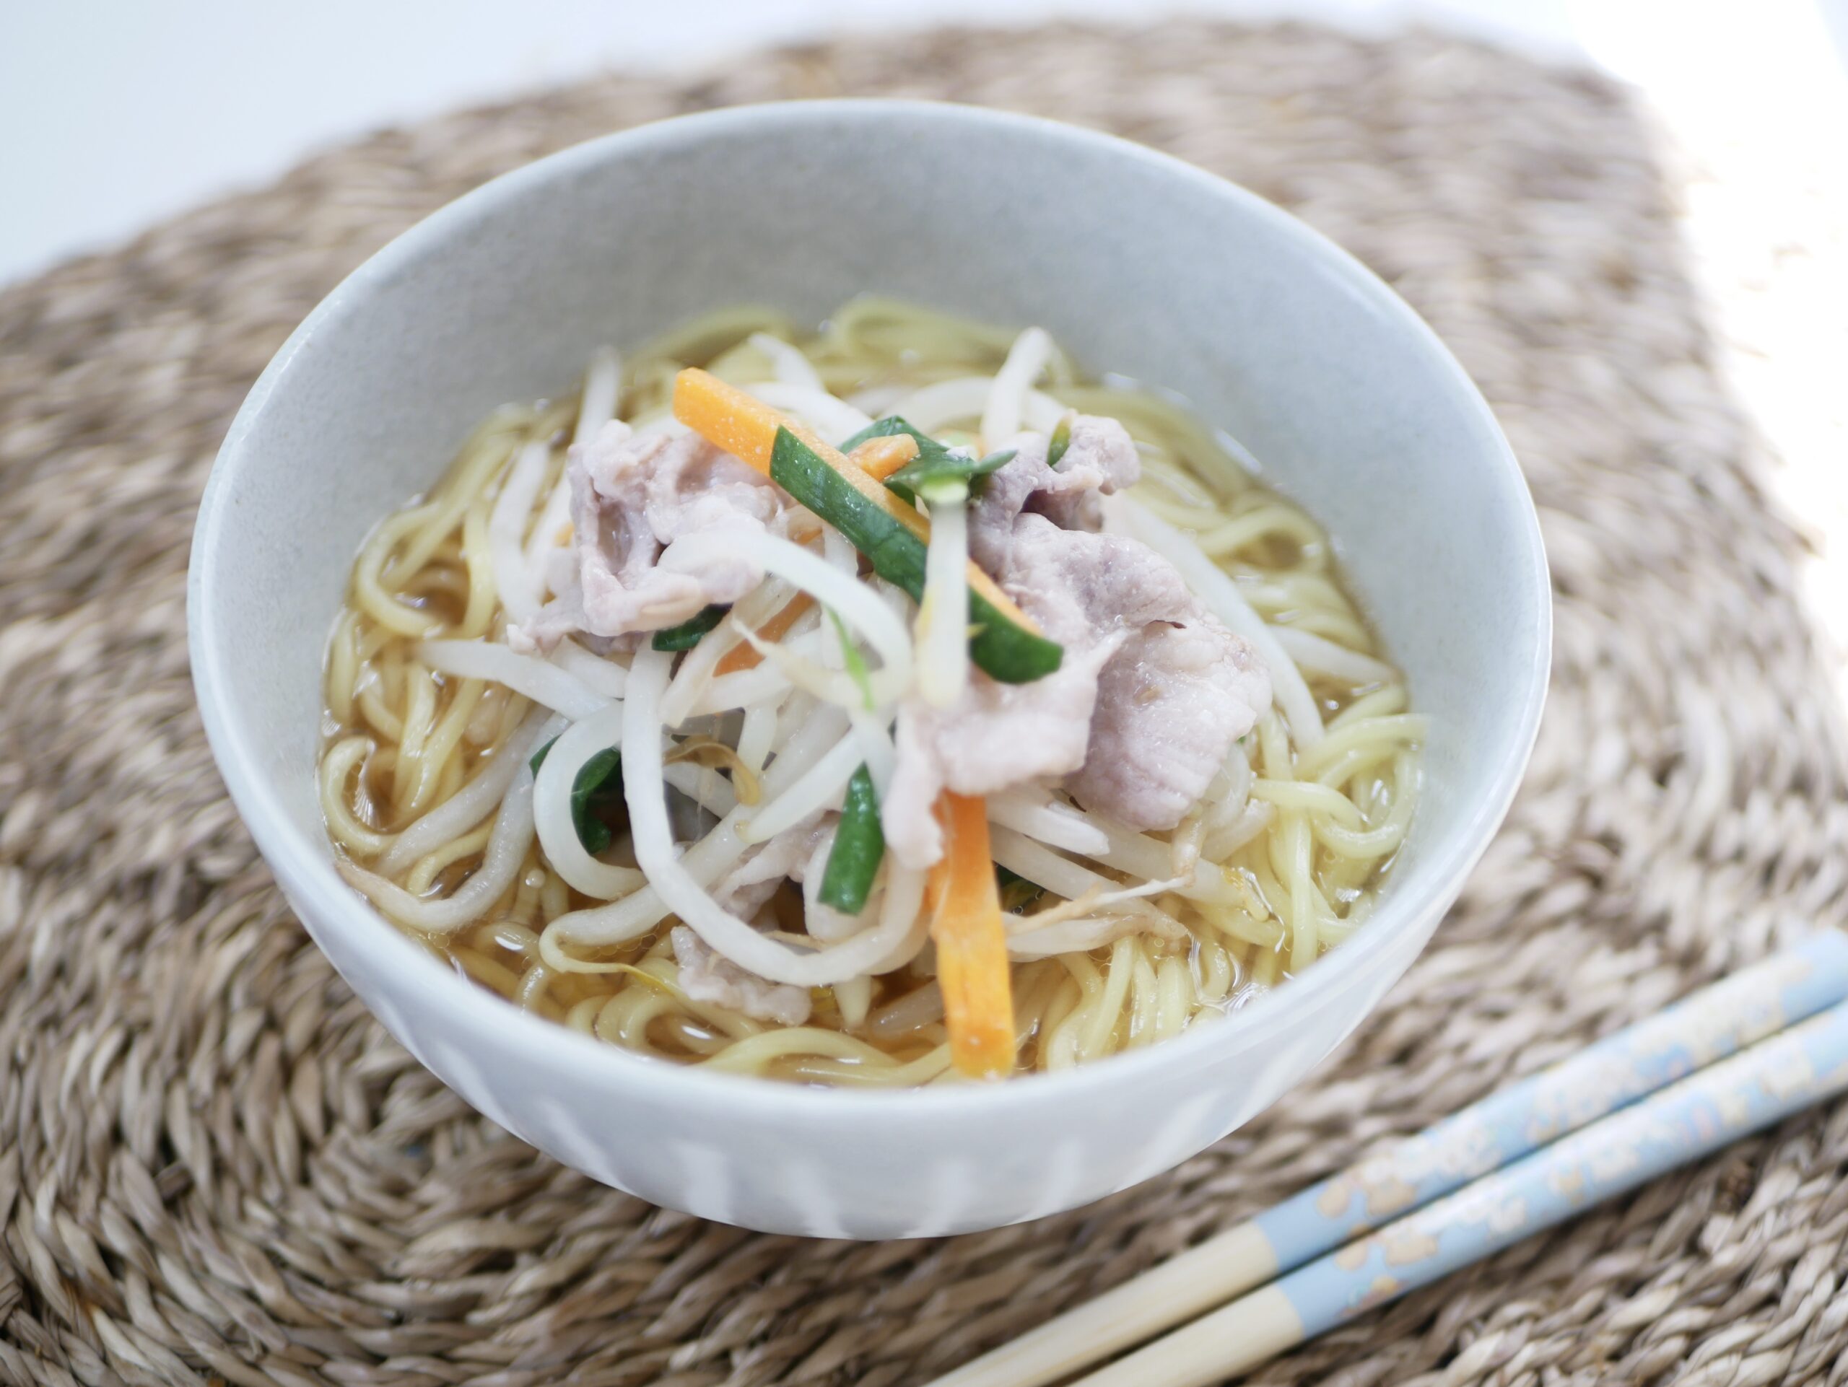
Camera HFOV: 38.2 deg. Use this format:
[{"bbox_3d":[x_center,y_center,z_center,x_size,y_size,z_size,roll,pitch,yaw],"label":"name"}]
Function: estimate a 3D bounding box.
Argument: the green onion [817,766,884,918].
[{"bbox_3d":[-0.008,0.016,0.300,0.005,0.004,0.017,9,90,4],"label":"green onion"}]

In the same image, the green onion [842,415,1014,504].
[{"bbox_3d":[0.001,-0.026,0.304,0.019,0.006,0.009,4,50,0],"label":"green onion"}]

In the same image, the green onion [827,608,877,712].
[{"bbox_3d":[-0.008,-0.004,0.285,0.003,0.002,0.012,-18,75,-17],"label":"green onion"}]

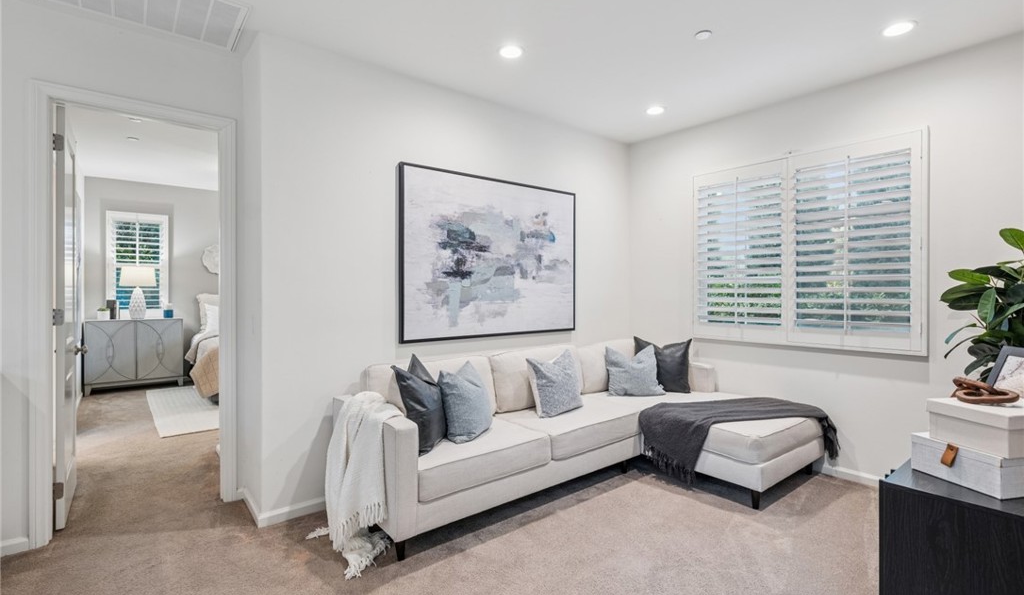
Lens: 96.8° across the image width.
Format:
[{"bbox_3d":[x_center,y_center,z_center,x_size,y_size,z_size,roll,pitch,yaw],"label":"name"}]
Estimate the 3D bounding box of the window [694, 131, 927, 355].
[{"bbox_3d":[2.195,-0.364,3.562,0.090,1.479,1.611,0,0,-38],"label":"window"}]

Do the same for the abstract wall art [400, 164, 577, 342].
[{"bbox_3d":[-0.105,-0.305,3.594,1.685,1.229,0.045,0,0,-38],"label":"abstract wall art"}]

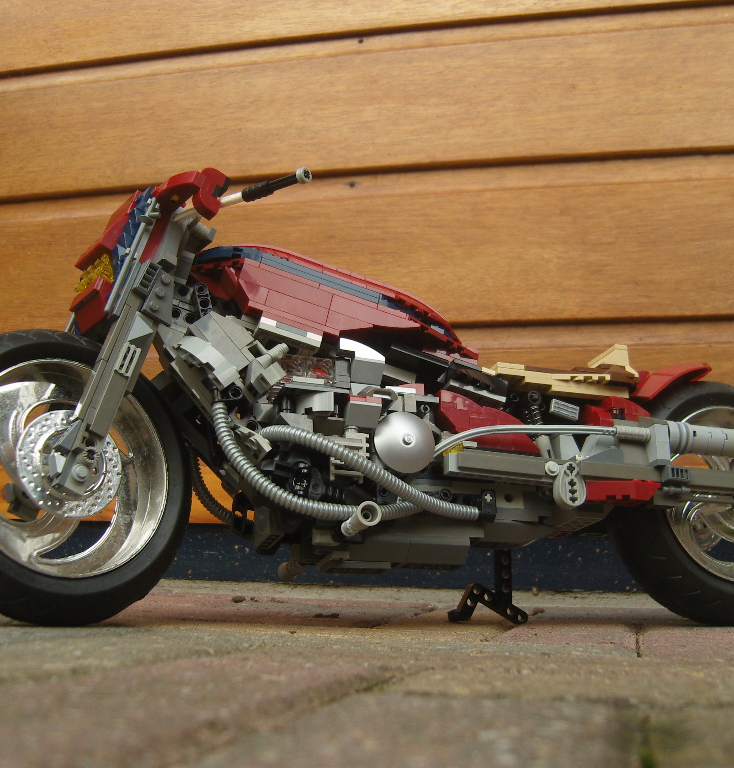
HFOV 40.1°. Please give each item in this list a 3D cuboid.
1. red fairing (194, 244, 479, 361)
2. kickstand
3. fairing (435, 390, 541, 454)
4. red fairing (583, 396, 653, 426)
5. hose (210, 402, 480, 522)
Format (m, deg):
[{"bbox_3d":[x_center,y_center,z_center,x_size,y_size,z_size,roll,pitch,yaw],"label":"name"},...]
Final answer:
[{"bbox_3d":[-0.015,-0.036,0.544,0.160,0.053,0.080,12,-18,-14],"label":"red fairing"},{"bbox_3d":[0.068,0.114,0.563,0.045,0.043,0.018,4,-16,-16],"label":"kickstand"},{"bbox_3d":[0.065,0.021,0.536,0.058,0.036,0.012,4,-16,-16],"label":"fairing"},{"bbox_3d":[0.140,0.016,0.565,0.037,0.020,0.020,4,-16,-16],"label":"red fairing"},{"bbox_3d":[-0.011,0.041,0.503,0.138,0.060,0.036,4,-16,-16],"label":"hose"}]

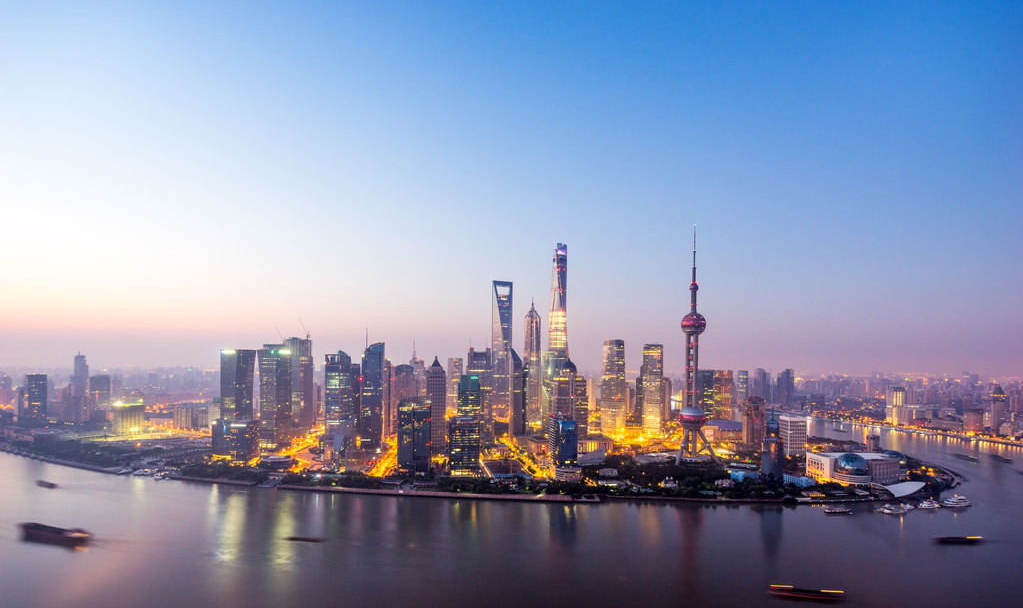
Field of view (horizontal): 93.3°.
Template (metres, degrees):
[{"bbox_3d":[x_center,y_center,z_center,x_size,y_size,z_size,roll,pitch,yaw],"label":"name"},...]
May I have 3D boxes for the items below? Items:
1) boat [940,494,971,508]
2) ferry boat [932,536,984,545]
[{"bbox_3d":[625.610,278.140,681.320,38.500,12.500,9.000,0,-7,0],"label":"boat"},{"bbox_3d":[499.580,263.930,541.420,47.000,6.500,9.000,0,-7,1],"label":"ferry boat"}]

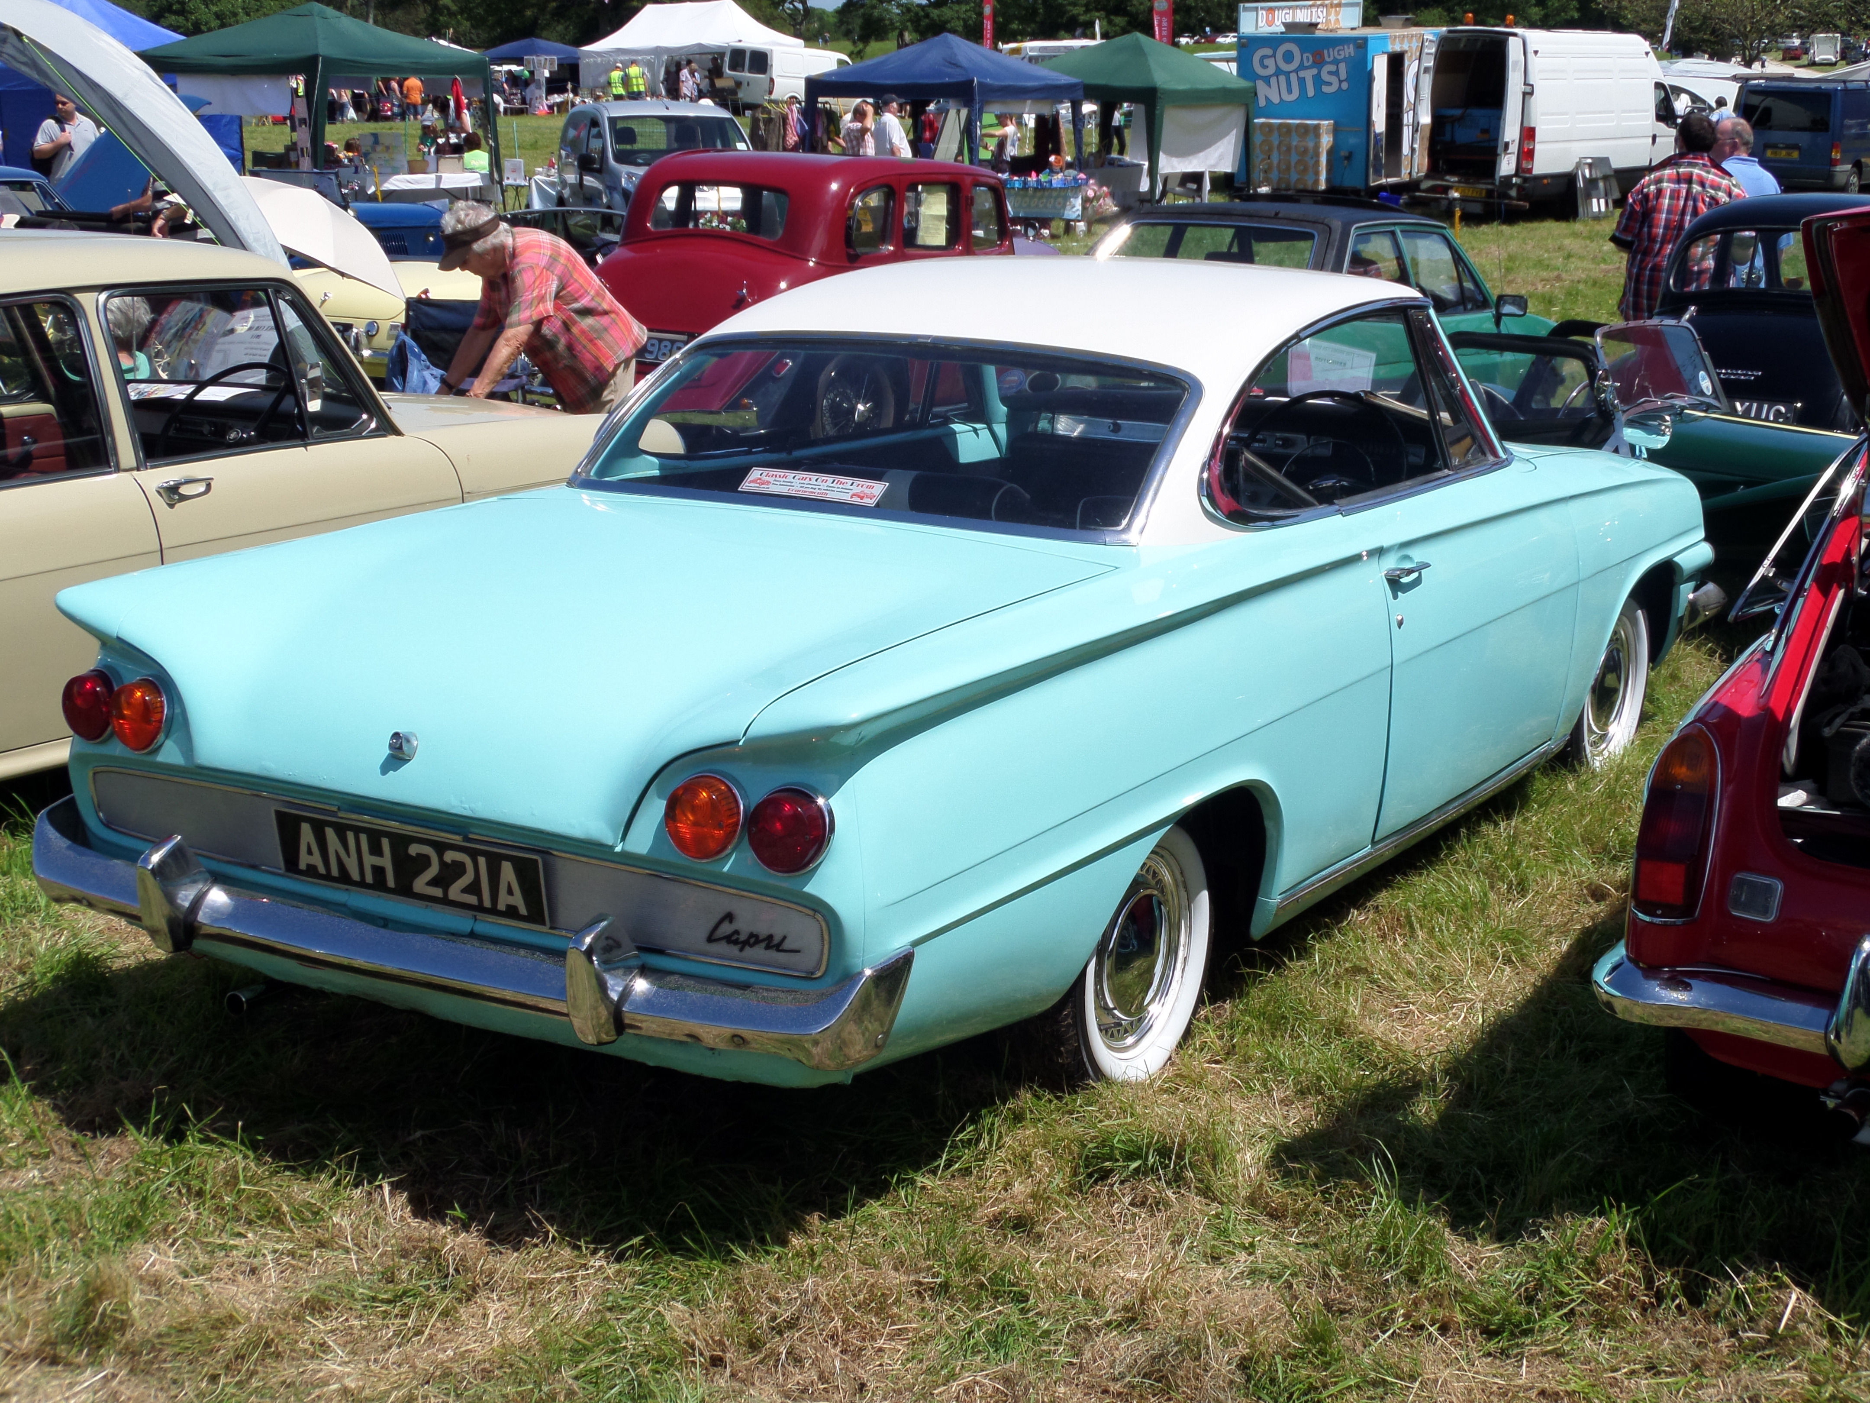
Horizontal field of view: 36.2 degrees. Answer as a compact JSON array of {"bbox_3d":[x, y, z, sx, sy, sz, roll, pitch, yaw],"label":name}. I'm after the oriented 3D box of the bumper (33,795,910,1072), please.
[{"bbox_3d":[-0.802,0.342,4.303,1.640,0.200,0.270,8,15,30],"label":"bumper"}]

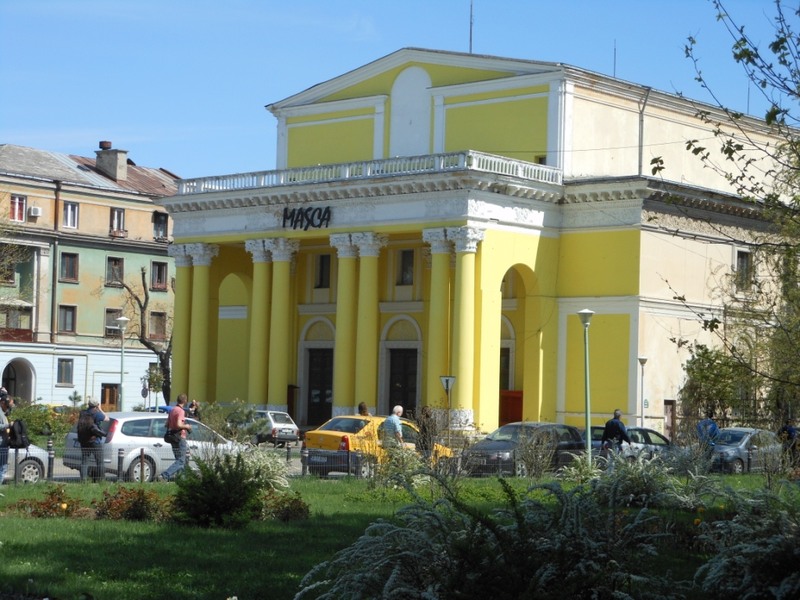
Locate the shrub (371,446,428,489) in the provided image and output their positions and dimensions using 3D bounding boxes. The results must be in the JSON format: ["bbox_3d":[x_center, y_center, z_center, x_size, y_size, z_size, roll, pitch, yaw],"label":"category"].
[{"bbox_3d":[-0.010,3.403,36.026,1.150,0.850,1.050,2,-3,0],"label":"shrub"}]

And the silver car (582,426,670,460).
[{"bbox_3d":[6.396,4.186,48.504,1.720,1.420,4.250,-1,-5,39],"label":"silver car"}]

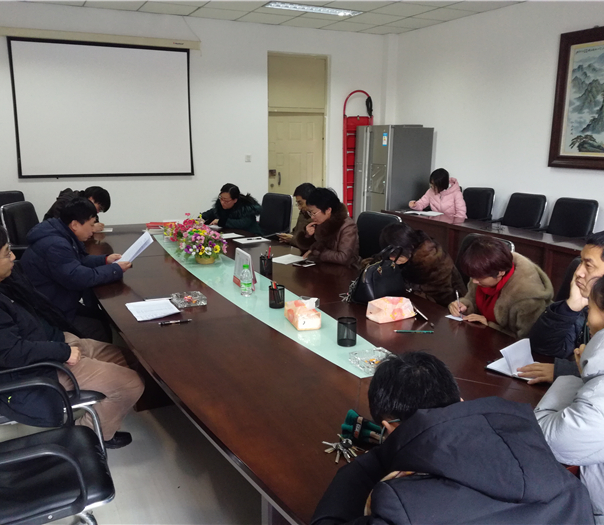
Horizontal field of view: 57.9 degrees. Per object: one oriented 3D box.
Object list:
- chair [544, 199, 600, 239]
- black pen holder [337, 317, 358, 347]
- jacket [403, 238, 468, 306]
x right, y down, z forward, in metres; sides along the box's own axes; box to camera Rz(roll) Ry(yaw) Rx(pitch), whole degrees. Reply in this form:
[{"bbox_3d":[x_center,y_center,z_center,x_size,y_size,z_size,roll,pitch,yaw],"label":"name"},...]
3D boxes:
[{"bbox_3d":[2.417,-0.097,5.296,0.620,1.000,0.570,-8,16,-33],"label":"chair"},{"bbox_3d":[0.186,0.287,2.241,0.078,0.099,0.078,0,13,0],"label":"black pen holder"},{"bbox_3d":[0.714,0.126,3.212,0.530,0.560,0.500,-6,15,-26],"label":"jacket"}]

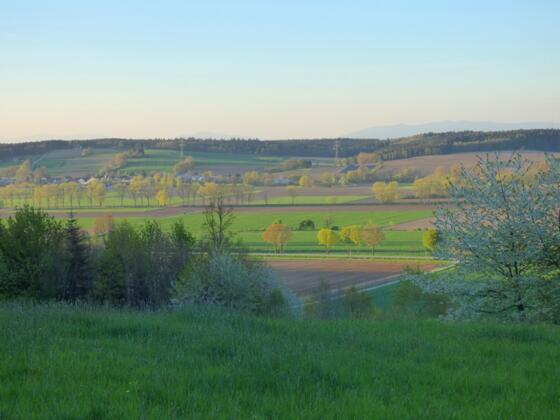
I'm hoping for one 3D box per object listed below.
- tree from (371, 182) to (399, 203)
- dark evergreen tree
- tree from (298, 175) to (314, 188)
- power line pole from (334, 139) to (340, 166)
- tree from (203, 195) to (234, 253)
[{"bbox_3d":[53.510,-9.260,640.000,13.190,11.410,12.790,0,3,0],"label":"tree"},{"bbox_3d":[-10.430,2.520,65.000,1.650,4.690,1.600,0,3,0],"label":"dark evergreen tree"},{"bbox_3d":[17.430,-18.750,830.000,10.520,9.210,10.210,0,3,0],"label":"tree"},{"bbox_3d":[54.680,-54.680,1200.000,5.710,26.630,4.500,0,3,0],"label":"power line pole"},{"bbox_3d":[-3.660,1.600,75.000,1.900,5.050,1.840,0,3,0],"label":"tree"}]

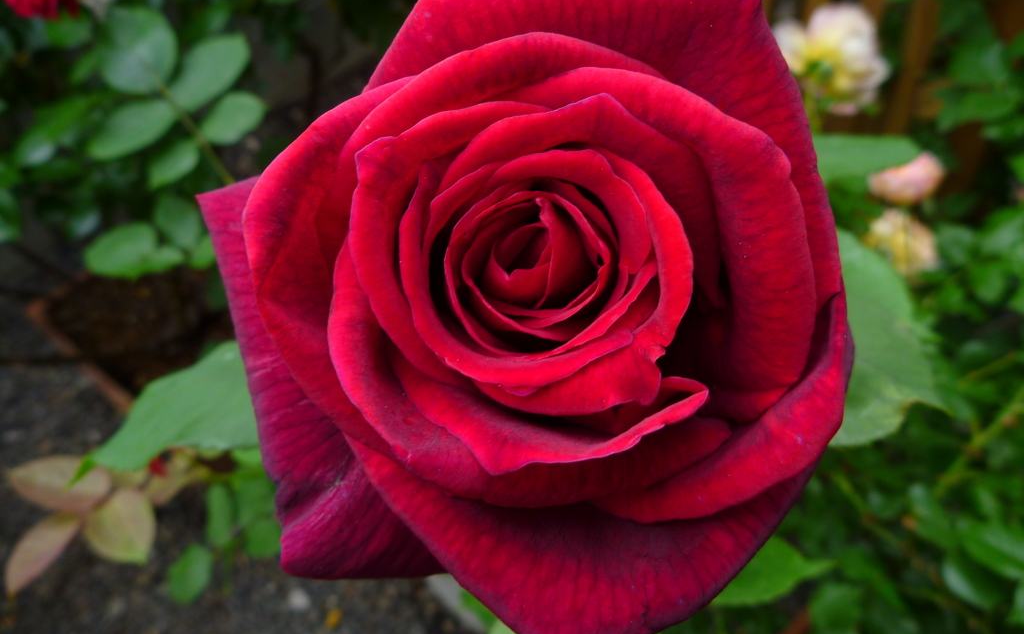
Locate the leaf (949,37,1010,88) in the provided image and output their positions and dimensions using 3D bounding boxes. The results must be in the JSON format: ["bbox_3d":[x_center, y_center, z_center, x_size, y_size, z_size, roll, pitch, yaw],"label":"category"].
[{"bbox_3d":[0.451,-0.244,0.800,0.060,0.040,0.016,43,18,19],"label":"leaf"}]

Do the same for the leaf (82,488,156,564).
[{"bbox_3d":[-0.247,0.134,0.530,0.037,0.013,0.053,-21,70,-26],"label":"leaf"}]

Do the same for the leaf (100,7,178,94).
[{"bbox_3d":[-0.211,-0.151,0.470,0.040,0.010,0.064,-25,69,-18],"label":"leaf"}]

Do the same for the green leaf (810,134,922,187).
[{"bbox_3d":[0.137,-0.064,0.340,0.059,0.012,0.047,8,42,9],"label":"green leaf"}]

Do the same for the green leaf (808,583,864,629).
[{"bbox_3d":[0.243,0.217,0.620,0.039,0.010,0.036,2,60,8],"label":"green leaf"}]

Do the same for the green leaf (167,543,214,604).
[{"bbox_3d":[-0.210,0.167,0.540,0.028,0.009,0.037,17,65,1],"label":"green leaf"}]

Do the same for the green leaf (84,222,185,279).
[{"bbox_3d":[-0.228,-0.037,0.500,0.055,0.014,0.034,3,75,-17],"label":"green leaf"}]

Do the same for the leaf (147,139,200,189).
[{"bbox_3d":[-0.188,-0.085,0.460,0.026,0.008,0.037,33,64,10],"label":"leaf"}]

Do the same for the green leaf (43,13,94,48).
[{"bbox_3d":[-0.321,-0.208,0.600,0.038,0.010,0.037,7,53,5],"label":"green leaf"}]

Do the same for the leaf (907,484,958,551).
[{"bbox_3d":[0.280,0.134,0.550,0.023,0.012,0.049,-29,56,4],"label":"leaf"}]

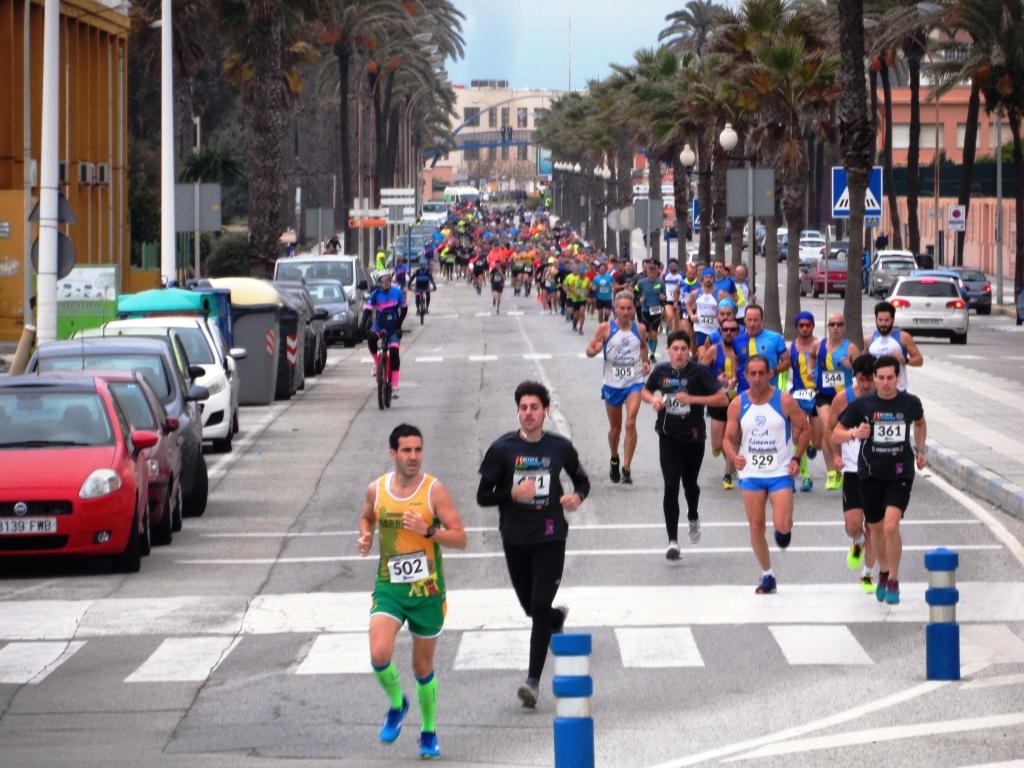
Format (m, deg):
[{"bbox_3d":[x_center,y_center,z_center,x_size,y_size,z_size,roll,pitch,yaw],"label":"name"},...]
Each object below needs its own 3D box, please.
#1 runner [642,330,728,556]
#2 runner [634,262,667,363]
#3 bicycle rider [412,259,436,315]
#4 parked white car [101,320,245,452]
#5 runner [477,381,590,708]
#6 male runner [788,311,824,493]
[{"bbox_3d":[1.347,0.478,70.300,0.680,1.770,0.750,0,1,0],"label":"runner"},{"bbox_3d":[2.412,-1.219,156.500,0.530,1.700,0.600,0,1,0],"label":"runner"},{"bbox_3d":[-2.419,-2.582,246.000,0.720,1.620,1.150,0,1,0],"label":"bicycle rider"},{"bbox_3d":[-4.056,-0.006,102.700,1.790,1.490,4.150,0,1,-2],"label":"parked white car"},{"bbox_3d":[0.116,0.863,48.700,0.600,1.750,0.750,0,1,0],"label":"runner"},{"bbox_3d":[2.798,0.166,86.000,0.500,1.710,0.700,0,1,0],"label":"male runner"}]

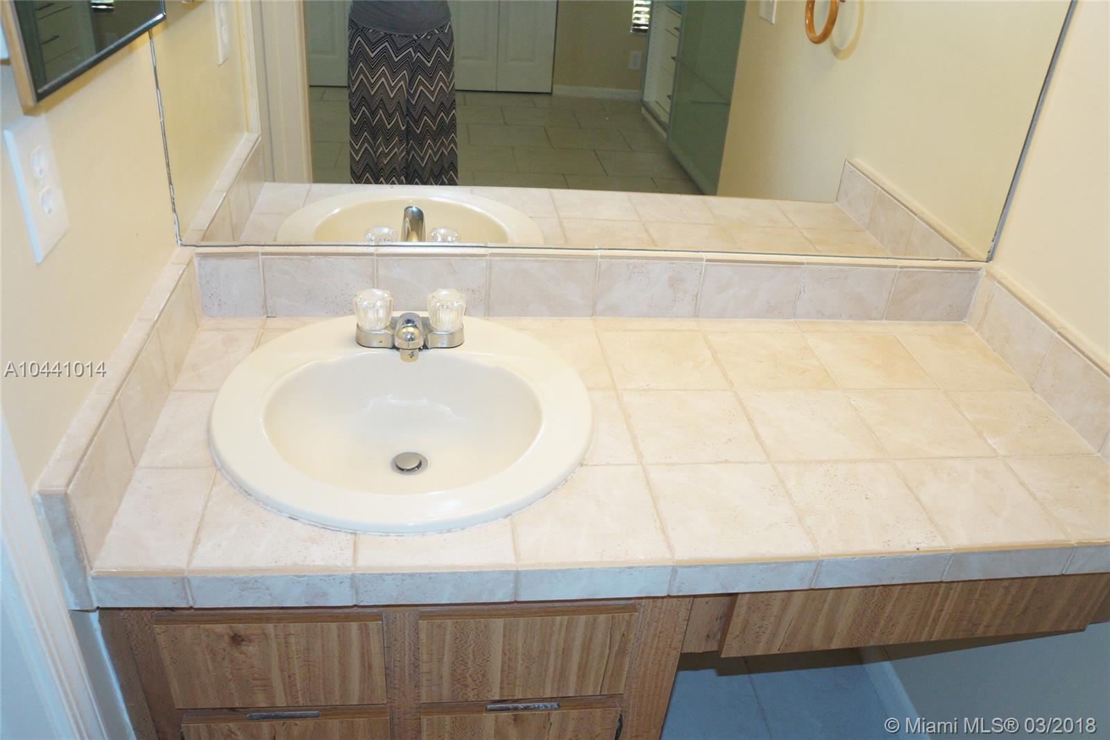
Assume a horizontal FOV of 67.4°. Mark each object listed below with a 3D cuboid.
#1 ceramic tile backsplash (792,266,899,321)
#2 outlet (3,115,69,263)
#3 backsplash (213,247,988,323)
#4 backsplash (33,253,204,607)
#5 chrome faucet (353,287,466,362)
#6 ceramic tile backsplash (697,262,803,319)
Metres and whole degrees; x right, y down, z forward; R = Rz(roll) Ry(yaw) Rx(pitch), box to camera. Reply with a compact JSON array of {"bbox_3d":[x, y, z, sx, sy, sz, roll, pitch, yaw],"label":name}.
[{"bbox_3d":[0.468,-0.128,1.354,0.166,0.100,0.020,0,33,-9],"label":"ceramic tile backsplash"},{"bbox_3d":[-0.457,-0.162,0.743,0.008,0.115,0.076,0,33,-9],"label":"outlet"},{"bbox_3d":[0.097,-0.133,1.300,1.245,0.103,0.028,0,33,-9],"label":"backsplash"},{"bbox_3d":[-0.489,0.033,0.996,0.028,0.155,0.520,0,33,-9],"label":"backsplash"},{"bbox_3d":[-0.198,-0.054,1.139,0.154,0.074,0.138,0,33,-9],"label":"chrome faucet"},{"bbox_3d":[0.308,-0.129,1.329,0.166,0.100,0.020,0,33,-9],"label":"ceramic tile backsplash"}]

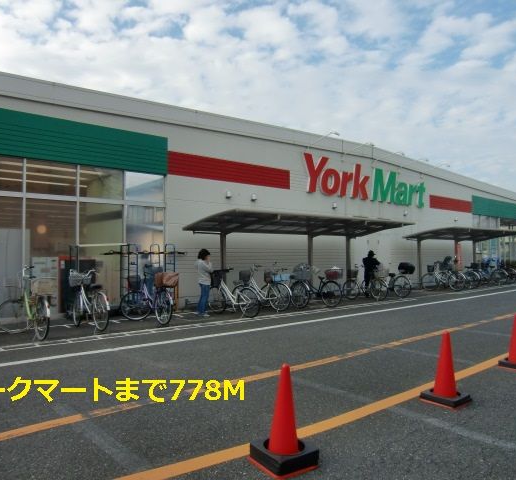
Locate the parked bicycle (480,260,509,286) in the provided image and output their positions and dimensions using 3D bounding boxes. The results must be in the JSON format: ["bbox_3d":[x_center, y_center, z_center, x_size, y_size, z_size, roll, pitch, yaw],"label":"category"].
[{"bbox_3d":[10.200,1.450,19.600,0.570,1.060,1.760,1,-2,-42],"label":"parked bicycle"}]

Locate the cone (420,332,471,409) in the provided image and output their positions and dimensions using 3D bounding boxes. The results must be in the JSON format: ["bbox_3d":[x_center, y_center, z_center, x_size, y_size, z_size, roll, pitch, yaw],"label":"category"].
[{"bbox_3d":[1.903,1.273,4.488,0.375,0.700,0.375,1,-2,-42],"label":"cone"}]

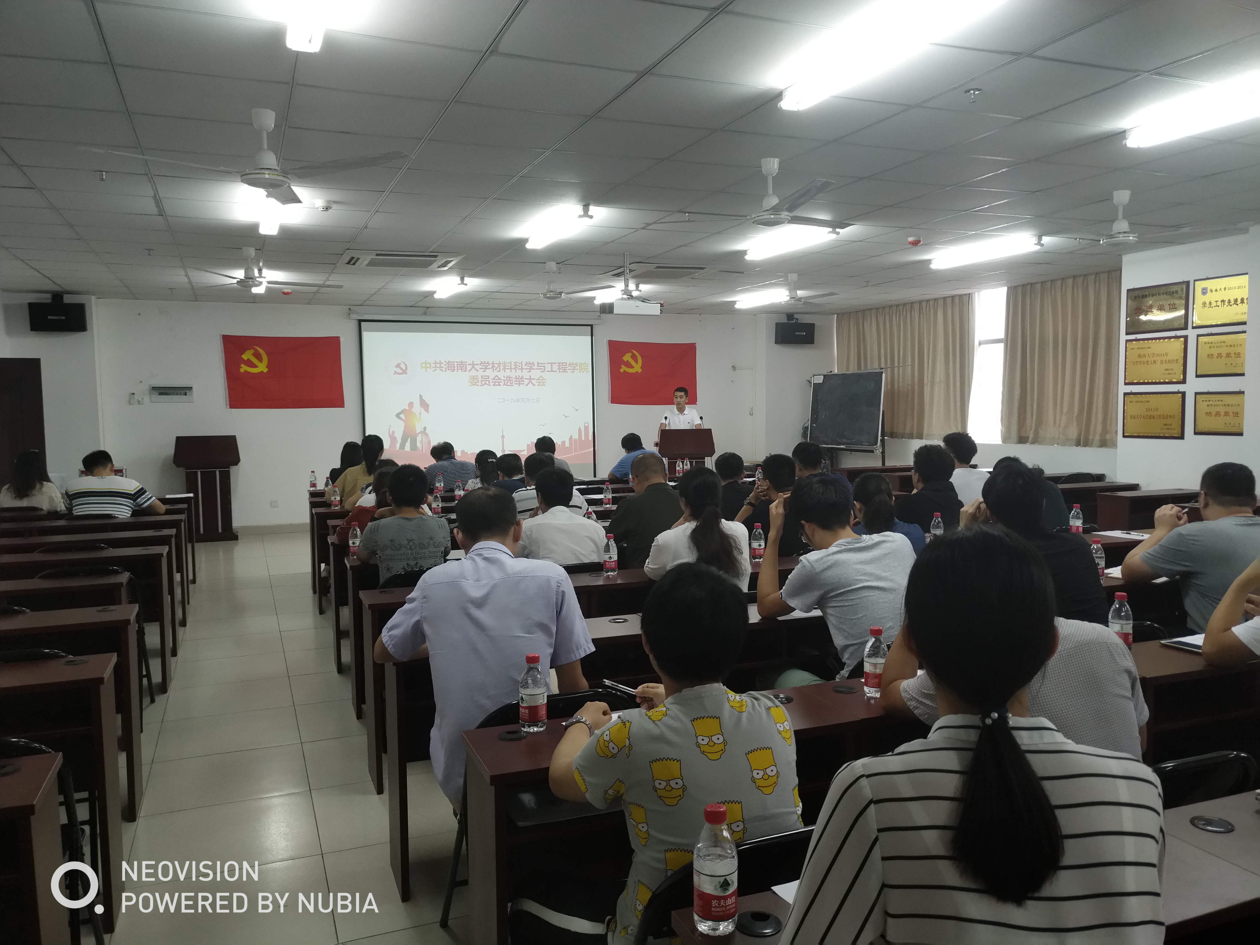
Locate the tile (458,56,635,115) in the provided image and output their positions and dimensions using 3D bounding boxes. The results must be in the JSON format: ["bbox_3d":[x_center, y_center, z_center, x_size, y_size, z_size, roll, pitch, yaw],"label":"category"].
[{"bbox_3d":[-0.334,-1.537,3.616,0.610,0.018,0.600,-3,5,-23],"label":"tile"}]

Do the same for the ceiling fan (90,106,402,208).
[{"bbox_3d":[-1.555,-1.358,3.853,1.330,0.360,1.330,-3,5,-23],"label":"ceiling fan"}]

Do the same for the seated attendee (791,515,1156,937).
[{"bbox_3d":[0.413,0.734,1.305,0.480,1.360,0.720,-2,5,-13],"label":"seated attendee"}]

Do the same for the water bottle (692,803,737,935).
[{"bbox_3d":[0.128,0.588,1.348,0.065,0.190,0.065,0,4,0],"label":"water bottle"}]

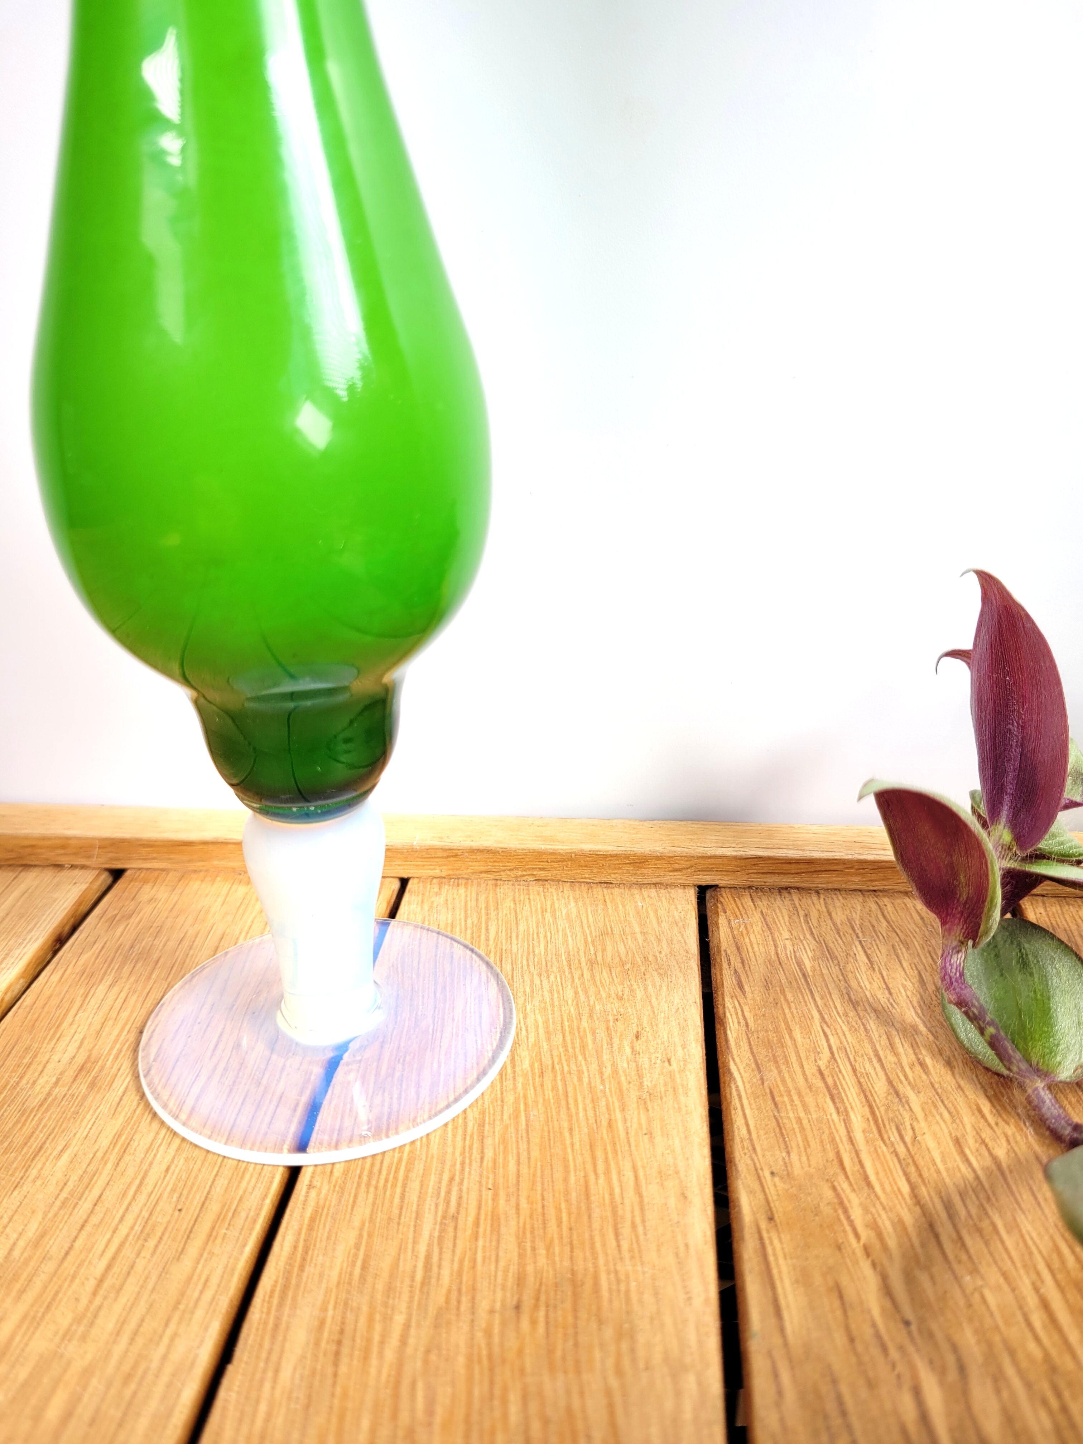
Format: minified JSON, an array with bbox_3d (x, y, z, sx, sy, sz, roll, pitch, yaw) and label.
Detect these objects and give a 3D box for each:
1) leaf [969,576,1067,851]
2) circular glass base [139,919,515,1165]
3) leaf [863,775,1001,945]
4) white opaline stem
[{"bbox_3d":[0.113,-0.002,0.257,0.022,0.067,0.015,-4,21,24],"label":"leaf"},{"bbox_3d":[-0.051,0.073,0.265,0.088,0.005,0.088,-1,23,1],"label":"circular glass base"},{"bbox_3d":[0.090,0.032,0.248,0.022,0.041,0.017,-27,17,16],"label":"leaf"},{"bbox_3d":[-0.052,0.045,0.254,0.032,0.059,0.032,1,23,5],"label":"white opaline stem"}]

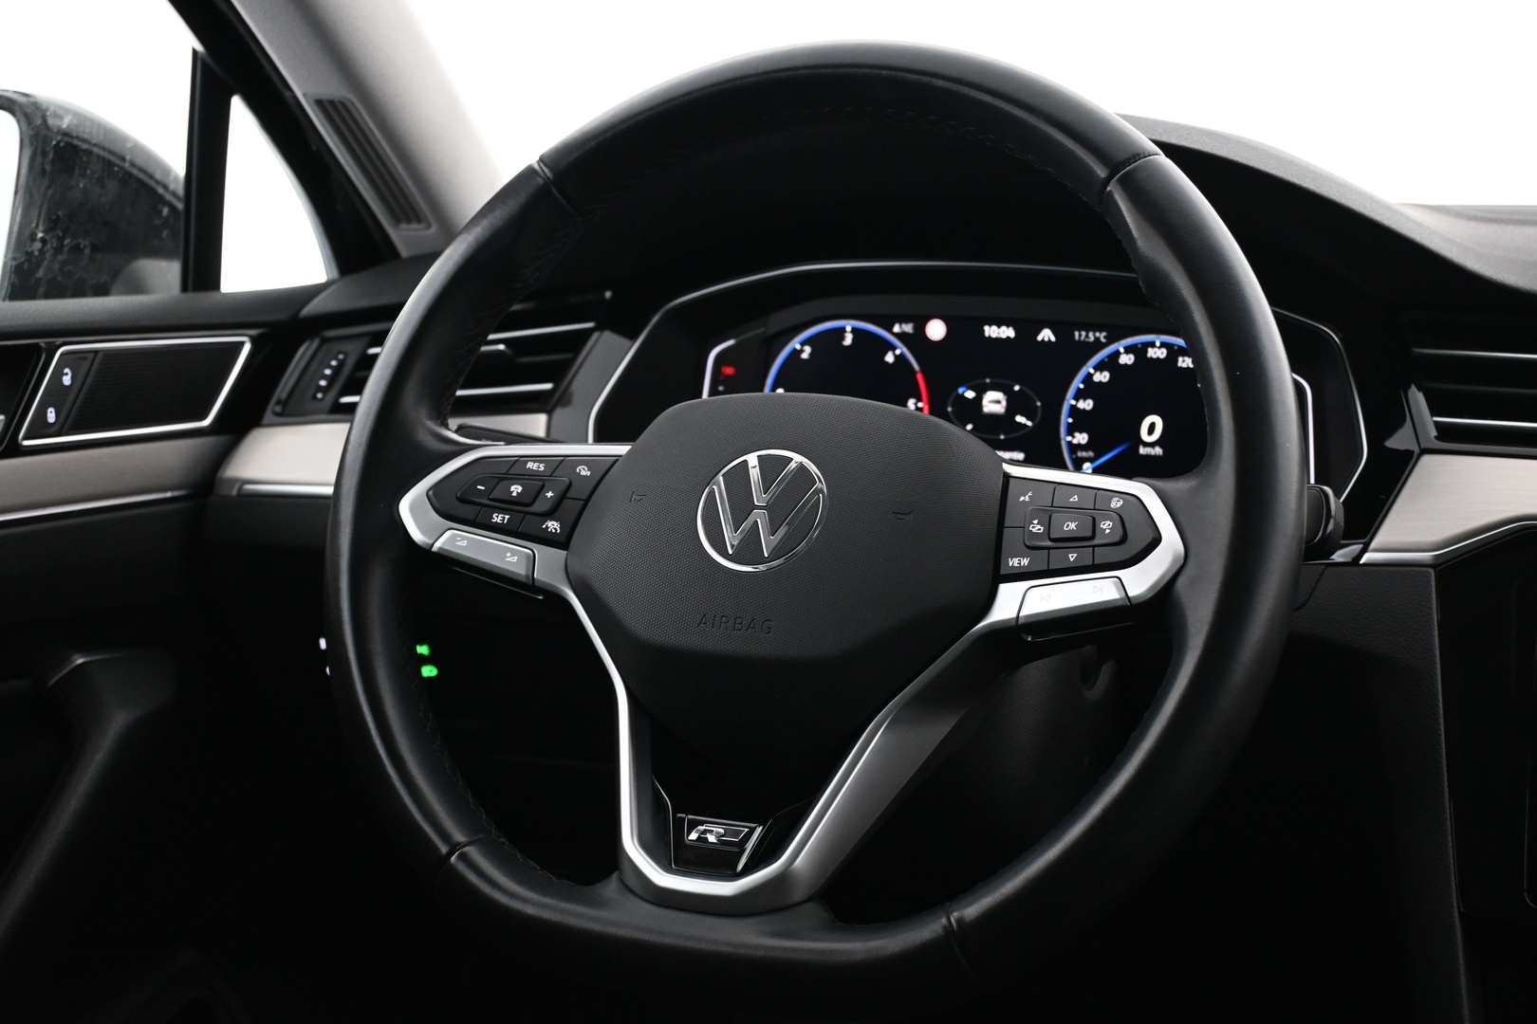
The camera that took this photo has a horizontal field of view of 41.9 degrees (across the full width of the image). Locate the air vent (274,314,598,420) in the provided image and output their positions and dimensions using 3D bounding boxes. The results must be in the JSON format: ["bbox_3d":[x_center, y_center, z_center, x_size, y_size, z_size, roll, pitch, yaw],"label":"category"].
[{"bbox_3d":[-0.168,-0.070,1.033,0.168,0.054,0.040,-1,-11,12],"label":"air vent"}]

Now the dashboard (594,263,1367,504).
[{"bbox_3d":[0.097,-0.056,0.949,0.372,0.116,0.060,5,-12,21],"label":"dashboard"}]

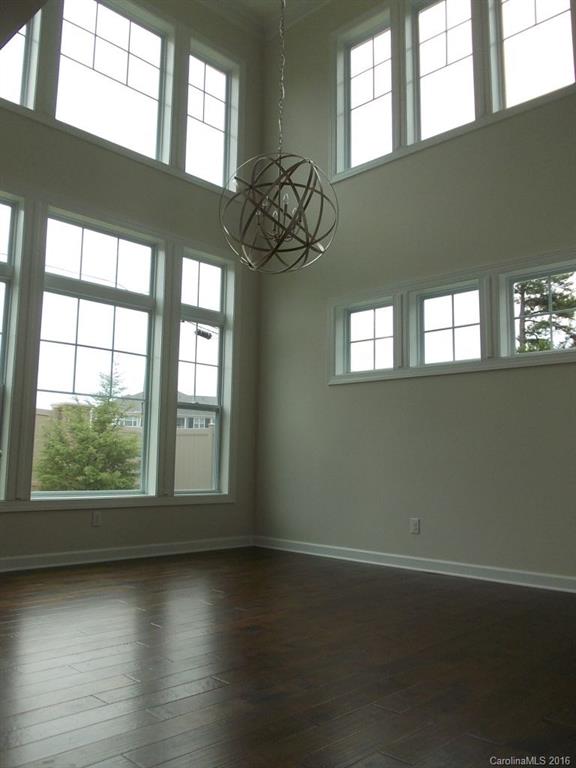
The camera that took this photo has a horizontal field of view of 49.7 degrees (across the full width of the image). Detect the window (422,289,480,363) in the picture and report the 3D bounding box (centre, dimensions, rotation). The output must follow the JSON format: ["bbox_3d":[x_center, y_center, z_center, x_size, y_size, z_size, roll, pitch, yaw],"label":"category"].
[{"bbox_3d":[1.416,-0.479,5.314,0.590,0.610,0.070,-6,-10,43],"label":"window"}]

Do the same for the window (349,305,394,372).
[{"bbox_3d":[0.822,-0.423,5.866,0.590,0.610,0.070,-6,-10,43],"label":"window"}]

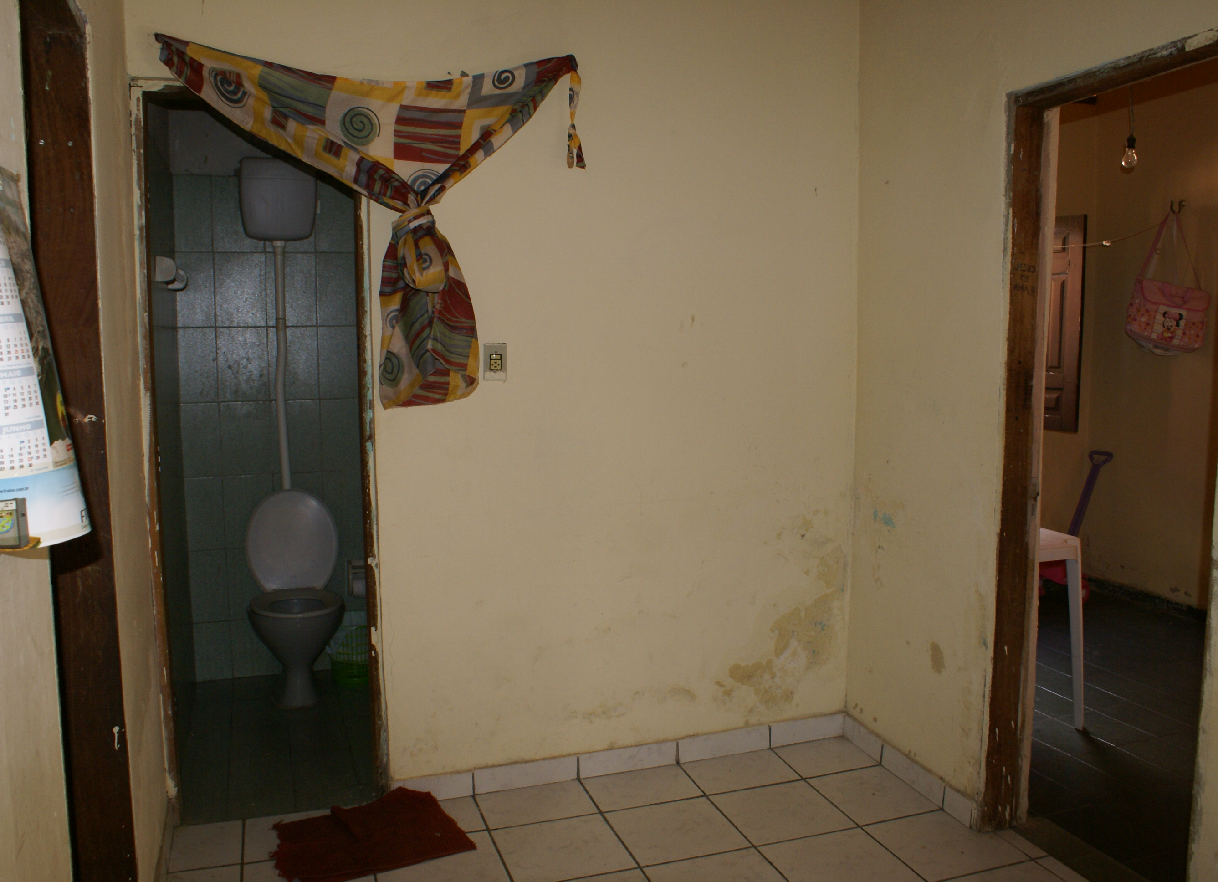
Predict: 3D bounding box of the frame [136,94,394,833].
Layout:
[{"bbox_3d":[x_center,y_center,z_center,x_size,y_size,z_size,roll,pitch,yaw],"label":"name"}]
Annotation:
[{"bbox_3d":[-0.990,0.068,2.880,0.624,2.075,0.130,-2,7,-18],"label":"frame"}]

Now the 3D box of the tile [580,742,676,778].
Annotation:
[{"bbox_3d":[0.065,1.051,3.267,0.339,0.083,0.012,-2,7,-18],"label":"tile"}]

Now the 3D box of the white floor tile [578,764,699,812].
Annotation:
[{"bbox_3d":[0.105,1.111,3.156,0.336,0.012,0.237,-2,7,-18],"label":"white floor tile"}]

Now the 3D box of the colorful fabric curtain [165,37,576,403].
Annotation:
[{"bbox_3d":[-0.629,-0.602,2.821,1.153,0.995,0.090,-2,7,-18],"label":"colorful fabric curtain"}]

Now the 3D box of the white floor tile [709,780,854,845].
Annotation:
[{"bbox_3d":[0.519,1.122,2.990,0.339,0.012,0.339,-2,7,-18],"label":"white floor tile"}]

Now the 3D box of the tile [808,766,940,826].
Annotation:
[{"bbox_3d":[0.823,1.114,3.104,0.292,0.012,0.333,-2,7,-18],"label":"tile"}]

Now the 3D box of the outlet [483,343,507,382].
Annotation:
[{"bbox_3d":[-0.341,-0.236,2.990,0.072,0.115,0.014,-2,7,-18],"label":"outlet"}]

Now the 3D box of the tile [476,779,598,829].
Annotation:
[{"bbox_3d":[-0.224,1.124,3.048,0.336,0.012,0.237,-2,7,-18],"label":"tile"}]

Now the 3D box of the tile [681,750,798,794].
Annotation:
[{"bbox_3d":[0.429,1.095,3.265,0.339,0.012,0.234,-2,7,-18],"label":"tile"}]

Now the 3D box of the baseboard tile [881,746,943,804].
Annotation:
[{"bbox_3d":[0.963,1.054,3.137,0.012,0.083,0.339,-2,7,-18],"label":"baseboard tile"}]

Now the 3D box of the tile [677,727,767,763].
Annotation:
[{"bbox_3d":[0.397,1.039,3.370,0.338,0.082,0.012,-2,7,-18],"label":"tile"}]

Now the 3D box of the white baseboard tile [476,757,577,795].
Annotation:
[{"bbox_3d":[-0.261,1.063,3.159,0.339,0.083,0.012,-2,7,-18],"label":"white baseboard tile"}]

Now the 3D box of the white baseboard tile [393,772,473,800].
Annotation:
[{"bbox_3d":[-0.550,1.072,3.065,0.263,0.083,0.012,-2,7,-18],"label":"white baseboard tile"}]

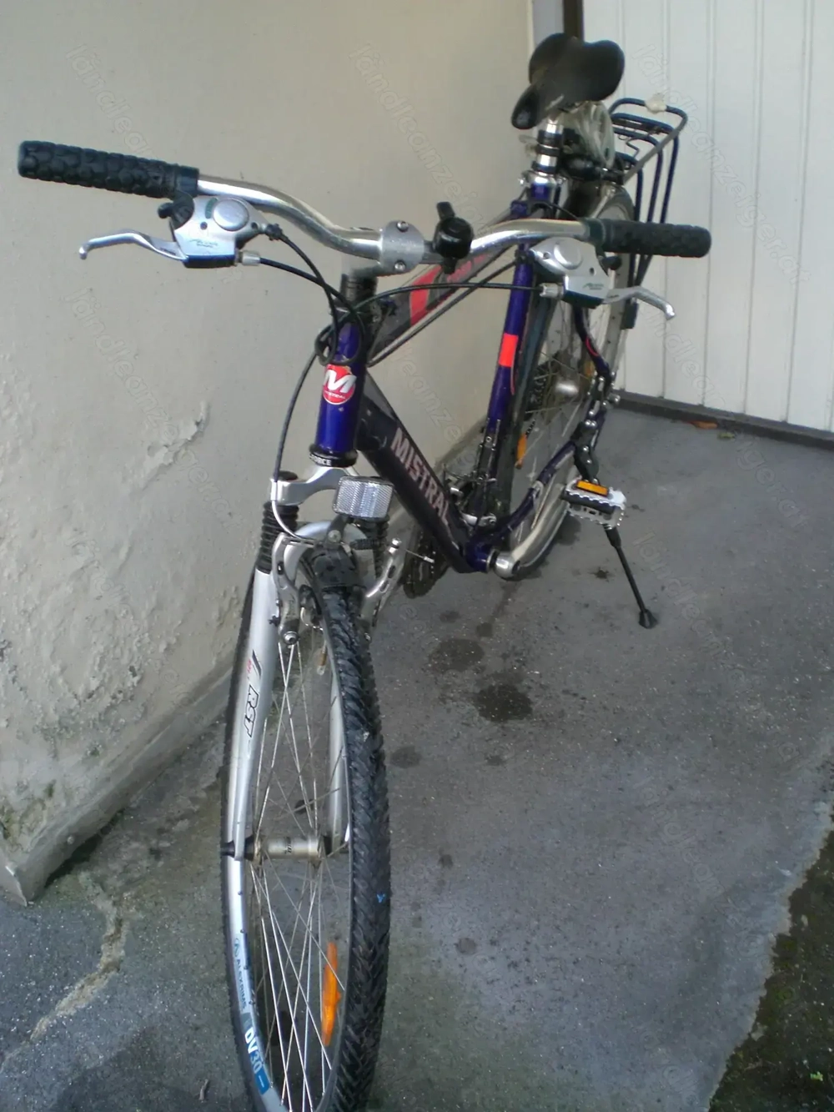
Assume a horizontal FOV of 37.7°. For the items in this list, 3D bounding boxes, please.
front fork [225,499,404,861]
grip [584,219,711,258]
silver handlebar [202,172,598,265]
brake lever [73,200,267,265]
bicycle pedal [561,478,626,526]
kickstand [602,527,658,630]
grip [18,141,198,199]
[{"bbox_3d":[-0.116,0.135,1.289,0.152,0.450,0.115,2,24,-18],"label":"front fork"},{"bbox_3d":[0.225,-0.311,1.192,0.141,0.033,0.033,-2,32,-24],"label":"grip"},{"bbox_3d":[-0.011,-0.272,1.021,0.375,0.056,0.040,2,24,-18],"label":"silver handlebar"},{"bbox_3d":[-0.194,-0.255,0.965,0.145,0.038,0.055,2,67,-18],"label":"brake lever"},{"bbox_3d":[0.291,-0.085,2.000,0.099,0.067,0.031,18,64,17],"label":"bicycle pedal"},{"bbox_3d":[0.343,-0.047,2.073,0.050,0.376,0.050,-9,18,35],"label":"kickstand"},{"bbox_3d":[-0.242,-0.303,0.960,0.138,0.031,0.031,5,24,-7],"label":"grip"}]

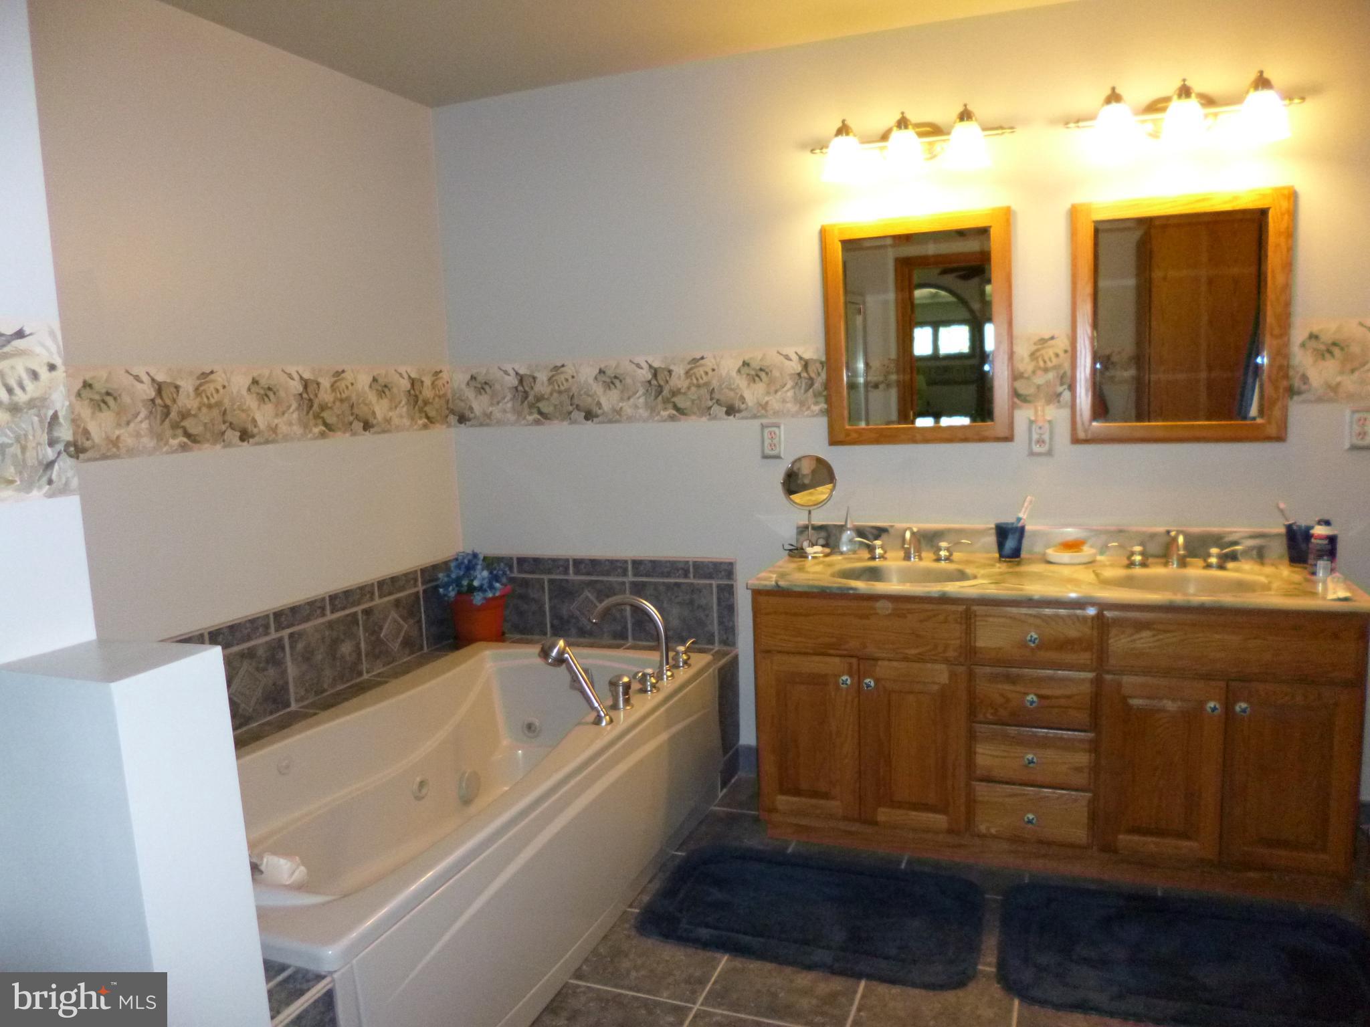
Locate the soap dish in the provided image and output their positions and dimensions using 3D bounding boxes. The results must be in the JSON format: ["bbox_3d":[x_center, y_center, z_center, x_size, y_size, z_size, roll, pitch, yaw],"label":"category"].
[{"bbox_3d":[1.112,0.122,2.734,0.145,0.032,0.105,1,8,22],"label":"soap dish"}]

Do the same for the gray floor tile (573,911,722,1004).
[{"bbox_3d":[-0.066,1.056,2.267,0.328,0.010,0.328,1,8,22],"label":"gray floor tile"}]

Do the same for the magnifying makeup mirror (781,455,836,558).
[{"bbox_3d":[0.410,-0.025,3.111,0.180,0.332,0.140,-2,7,3],"label":"magnifying makeup mirror"}]

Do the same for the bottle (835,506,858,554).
[{"bbox_3d":[0.532,0.058,3.109,0.052,0.159,0.052,0,8,21],"label":"bottle"}]

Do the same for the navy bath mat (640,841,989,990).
[{"bbox_3d":[0.328,1.004,2.424,0.815,0.025,0.505,1,8,22],"label":"navy bath mat"}]

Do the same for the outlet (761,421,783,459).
[{"bbox_3d":[0.288,-0.239,3.121,0.069,0.115,0.010,1,8,22],"label":"outlet"}]

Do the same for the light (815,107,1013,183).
[{"bbox_3d":[0.672,-1.105,2.850,0.601,0.175,0.200,0,8,21],"label":"light"}]

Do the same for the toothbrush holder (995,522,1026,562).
[{"bbox_3d":[0.995,0.088,2.904,0.088,0.113,0.088,0,8,21],"label":"toothbrush holder"}]

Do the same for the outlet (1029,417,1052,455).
[{"bbox_3d":[1.054,-0.227,2.811,0.069,0.115,0.010,1,8,22],"label":"outlet"}]

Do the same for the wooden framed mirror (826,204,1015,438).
[{"bbox_3d":[0.703,-0.554,2.895,0.558,0.680,0.030,1,8,22],"label":"wooden framed mirror"}]

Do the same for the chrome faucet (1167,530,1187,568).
[{"bbox_3d":[1.382,0.107,2.661,0.058,0.105,0.150,0,8,21],"label":"chrome faucet"}]

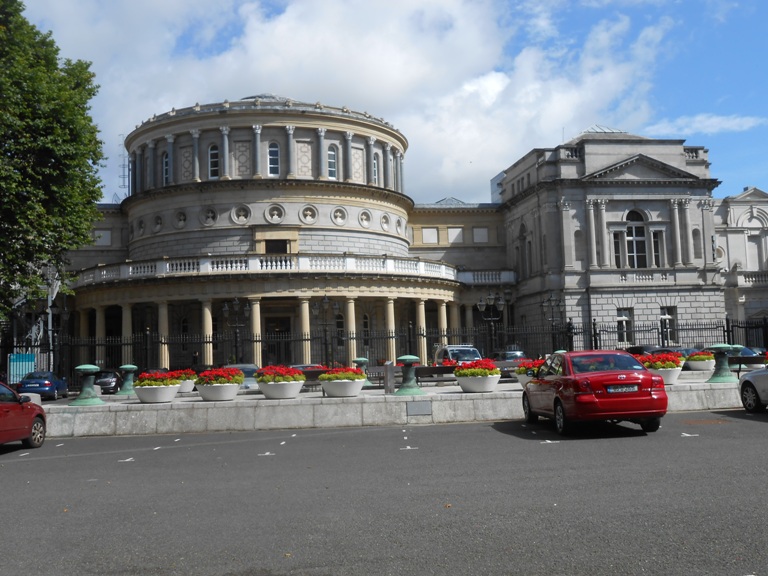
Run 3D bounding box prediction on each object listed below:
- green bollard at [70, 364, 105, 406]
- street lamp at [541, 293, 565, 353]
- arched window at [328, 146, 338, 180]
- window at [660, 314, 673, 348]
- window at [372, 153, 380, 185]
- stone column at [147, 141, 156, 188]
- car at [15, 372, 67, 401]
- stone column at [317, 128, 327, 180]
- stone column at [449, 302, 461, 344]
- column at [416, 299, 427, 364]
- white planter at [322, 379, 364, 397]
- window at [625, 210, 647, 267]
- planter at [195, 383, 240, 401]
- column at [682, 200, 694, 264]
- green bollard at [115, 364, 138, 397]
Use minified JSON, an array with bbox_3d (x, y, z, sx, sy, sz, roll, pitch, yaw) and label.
[{"bbox_3d":[-6.704,2.194,19.106,0.840,0.905,0.840,-1,-5,-10],"label":"green bollard"},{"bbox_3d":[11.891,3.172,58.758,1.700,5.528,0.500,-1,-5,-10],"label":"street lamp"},{"bbox_3d":[-3.761,-9.313,62.178,0.900,2.663,0.300,1,-6,-34],"label":"arched window"},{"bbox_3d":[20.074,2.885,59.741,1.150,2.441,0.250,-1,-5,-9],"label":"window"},{"bbox_3d":[-0.674,-9.857,69.526,0.300,2.685,1.000,-5,-6,32],"label":"window"},{"bbox_3d":[-16.847,-8.966,61.184,0.660,3.537,0.660,-6,-6,44],"label":"stone column"},{"bbox_3d":[-16.792,4.814,41.598,1.780,1.430,4.550,-1,-5,-10],"label":"car"},{"bbox_3d":[-4.735,-10.341,65.085,0.600,3.935,0.600,1,-6,-27],"label":"stone column"},{"bbox_3d":[5.397,3.590,64.184,0.740,4.880,0.740,-1,-5,-9],"label":"stone column"},{"bbox_3d":[2.820,3.337,60.764,0.720,5.293,0.720,-6,-6,37],"label":"column"},{"bbox_3d":[-0.925,2.227,18.781,1.020,0.380,1.020,-1,-5,-9],"label":"white planter"},{"bbox_3d":[18.206,-3.513,60.960,1.520,4.222,0.350,-1,-5,-9],"label":"window"},{"bbox_3d":[-3.783,2.388,19.350,0.985,0.375,0.985,-1,-5,-9],"label":"planter"},{"bbox_3d":[20.879,-3.858,57.717,0.660,4.595,0.660,-1,-5,-10],"label":"column"},{"bbox_3d":[-7.466,2.683,24.684,0.820,0.866,0.820,-1,-5,-9],"label":"green bollard"}]

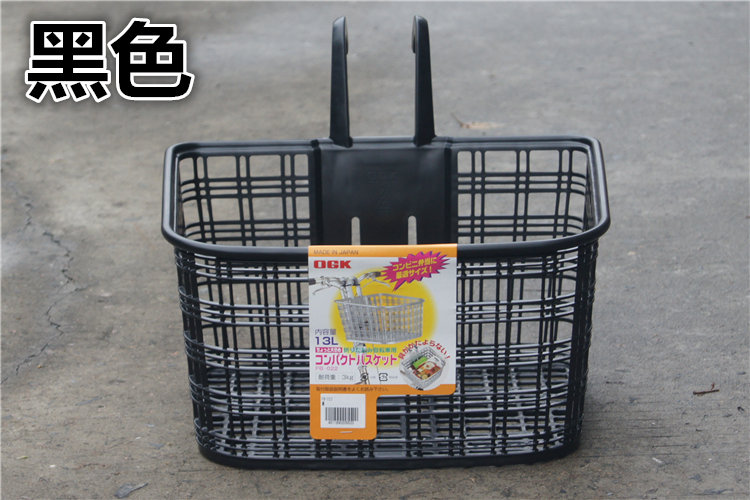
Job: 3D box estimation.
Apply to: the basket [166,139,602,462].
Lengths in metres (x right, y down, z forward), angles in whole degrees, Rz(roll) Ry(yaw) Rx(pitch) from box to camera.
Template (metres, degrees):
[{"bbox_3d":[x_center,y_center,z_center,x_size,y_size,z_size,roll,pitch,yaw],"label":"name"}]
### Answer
[{"bbox_3d":[0.008,0.051,1.316,0.353,0.205,0.255,-1,21,0],"label":"basket"}]

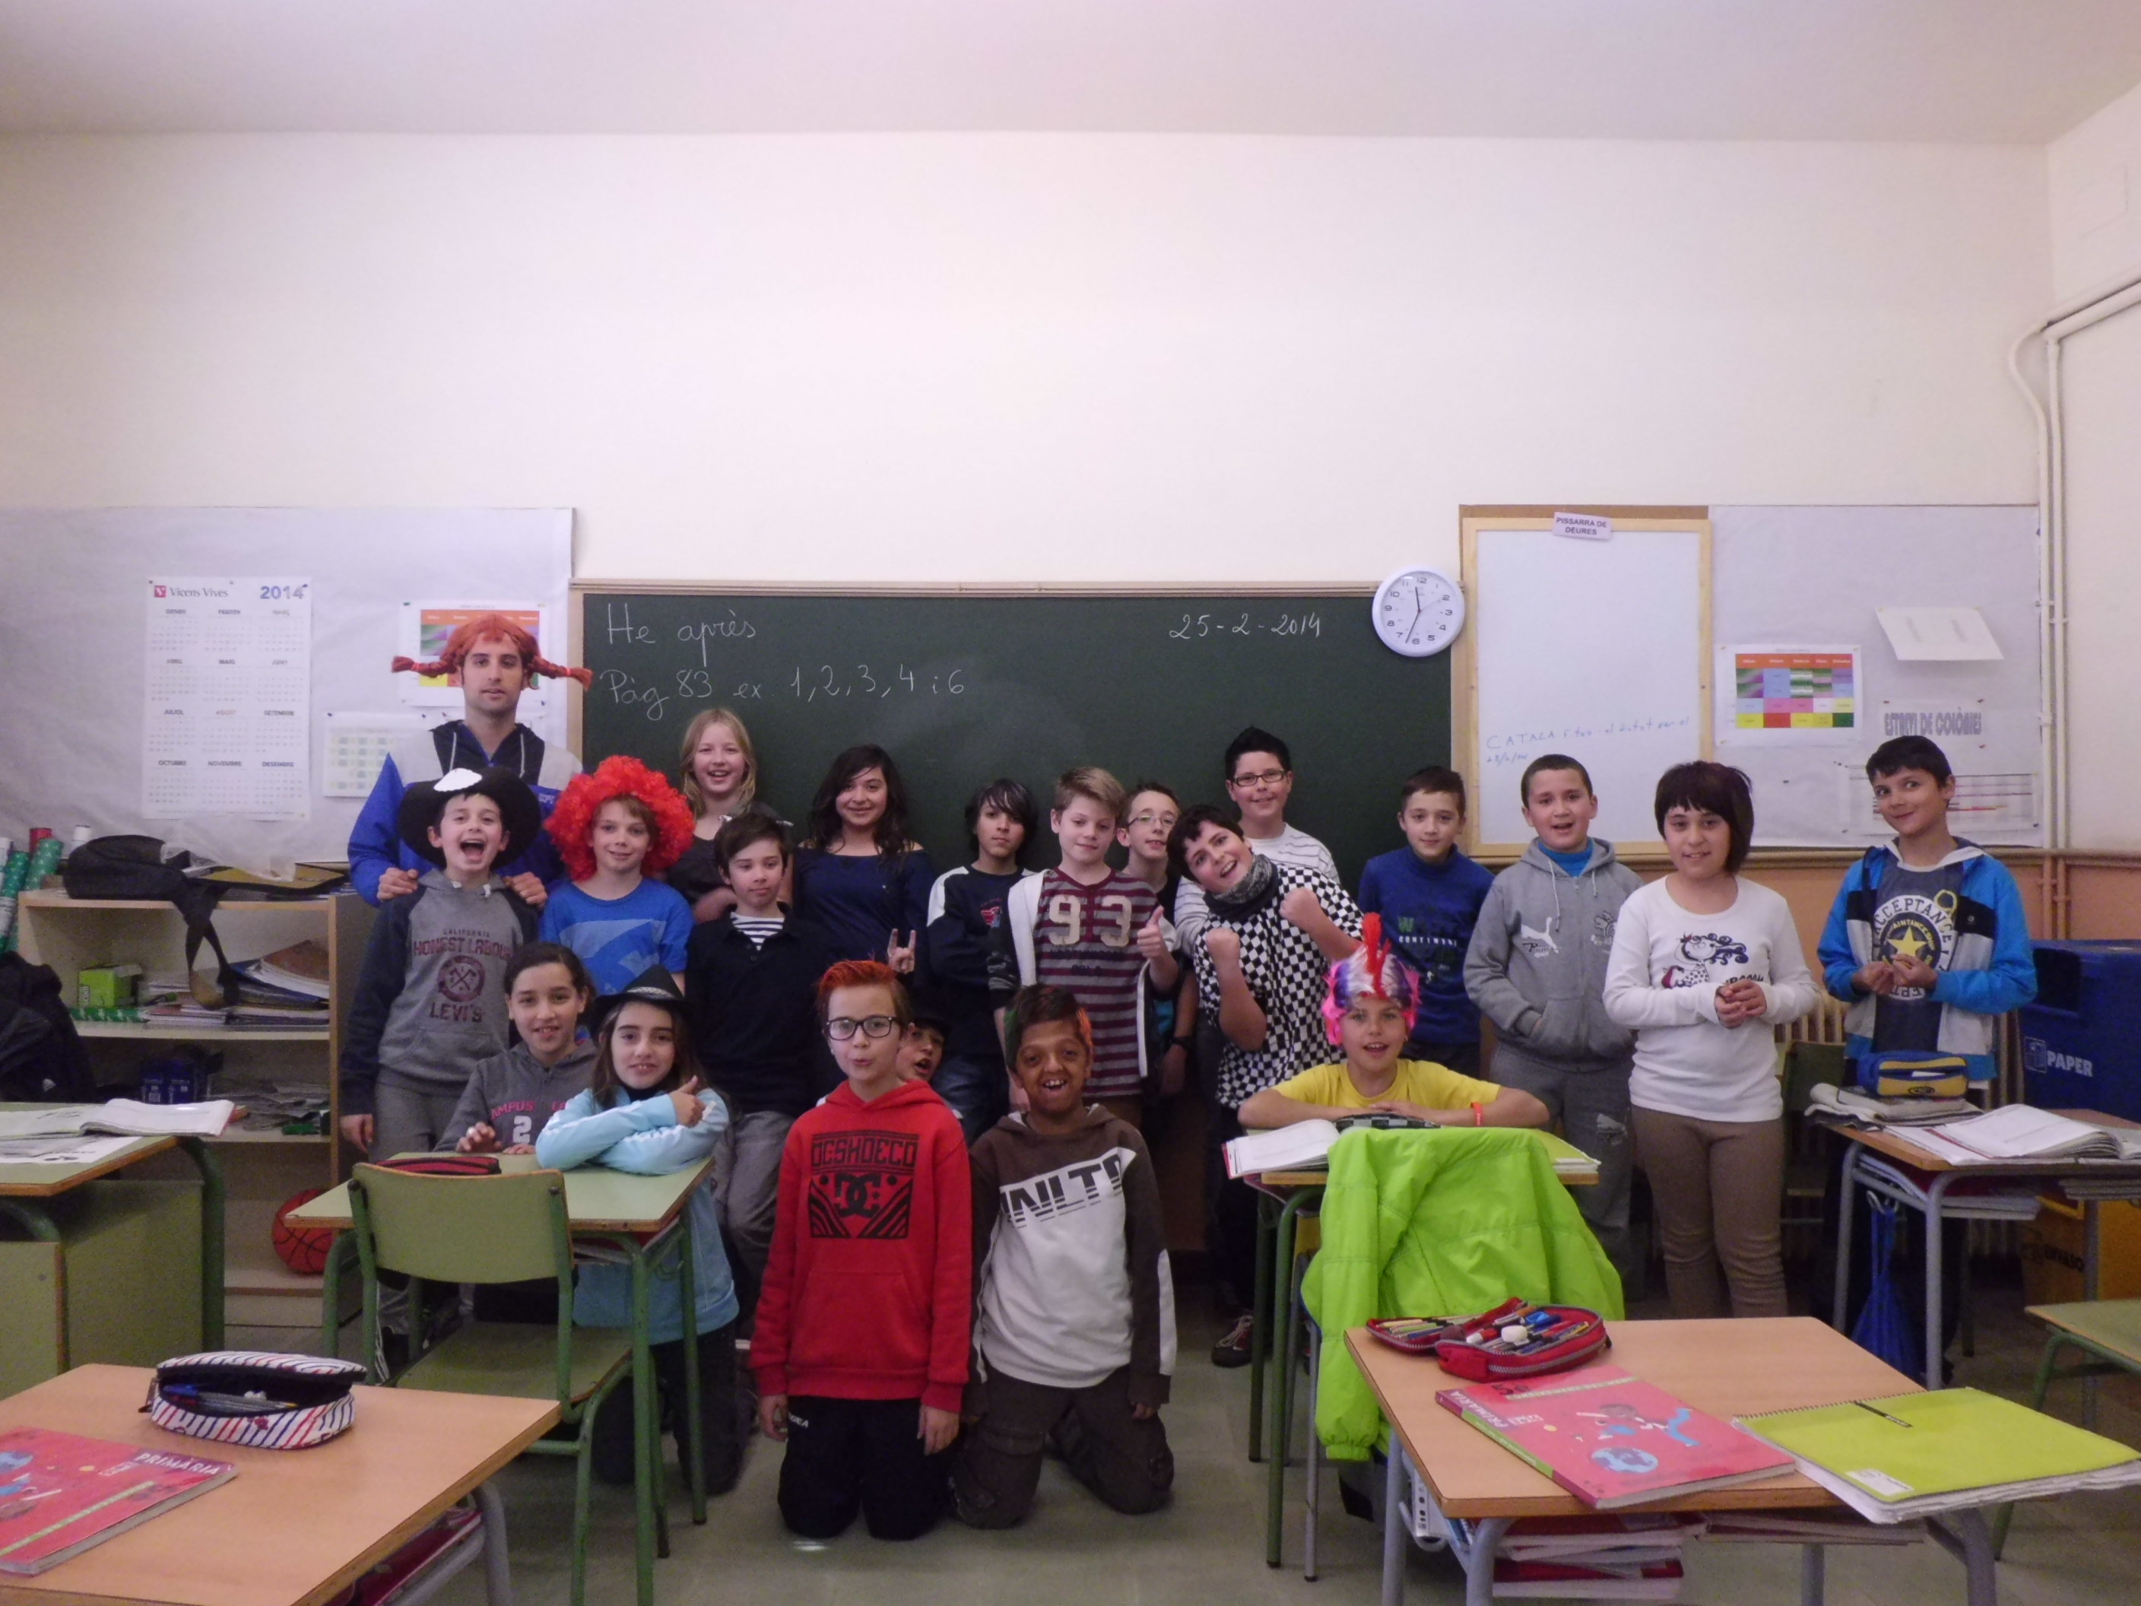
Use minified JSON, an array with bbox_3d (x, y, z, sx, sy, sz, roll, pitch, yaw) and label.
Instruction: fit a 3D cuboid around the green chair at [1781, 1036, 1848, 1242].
[{"bbox_3d":[1.880,0.926,3.958,0.410,0.745,0.430,0,1,0],"label":"green chair"}]

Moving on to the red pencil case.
[{"bbox_3d":[0.562,0.661,1.997,0.205,0.050,0.110,0,1,-19],"label":"red pencil case"}]

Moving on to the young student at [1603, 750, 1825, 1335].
[{"bbox_3d":[1.452,0.642,3.650,0.470,1.480,0.310,0,0,12],"label":"young student"}]

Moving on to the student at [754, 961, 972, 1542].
[{"bbox_3d":[-0.385,0.804,3.055,0.380,1.020,0.420,0,1,6],"label":"student"}]

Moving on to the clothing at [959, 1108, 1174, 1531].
[{"bbox_3d":[-0.012,0.985,3.220,0.430,0.780,0.390,0,0,-5],"label":"clothing"}]

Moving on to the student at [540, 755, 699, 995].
[{"bbox_3d":[-1.045,0.630,3.740,0.420,1.480,0.310,0,0,-11],"label":"student"}]

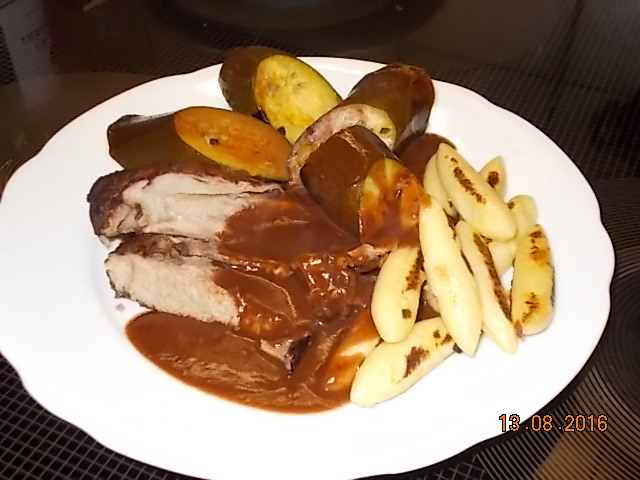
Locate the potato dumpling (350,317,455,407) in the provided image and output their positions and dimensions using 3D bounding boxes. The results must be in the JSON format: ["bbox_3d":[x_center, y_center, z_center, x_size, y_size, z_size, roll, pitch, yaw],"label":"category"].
[{"bbox_3d":[0.033,0.043,0.297,0.055,0.017,0.018,-28,48,-27],"label":"potato dumpling"}]

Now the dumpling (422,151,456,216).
[{"bbox_3d":[0.057,-0.021,0.365,0.015,0.015,0.053,-5,42,-4],"label":"dumpling"}]

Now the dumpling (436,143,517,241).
[{"bbox_3d":[0.065,-0.021,0.345,0.017,0.016,0.065,-14,43,-13],"label":"dumpling"}]

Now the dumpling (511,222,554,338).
[{"bbox_3d":[0.084,0.015,0.321,0.016,0.015,0.058,8,43,10],"label":"dumpling"}]

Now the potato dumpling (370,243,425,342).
[{"bbox_3d":[0.033,0.018,0.320,0.019,0.018,0.055,10,43,13],"label":"potato dumpling"}]

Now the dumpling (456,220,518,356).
[{"bbox_3d":[0.064,0.016,0.318,0.014,0.013,0.067,-8,49,-7],"label":"dumpling"}]

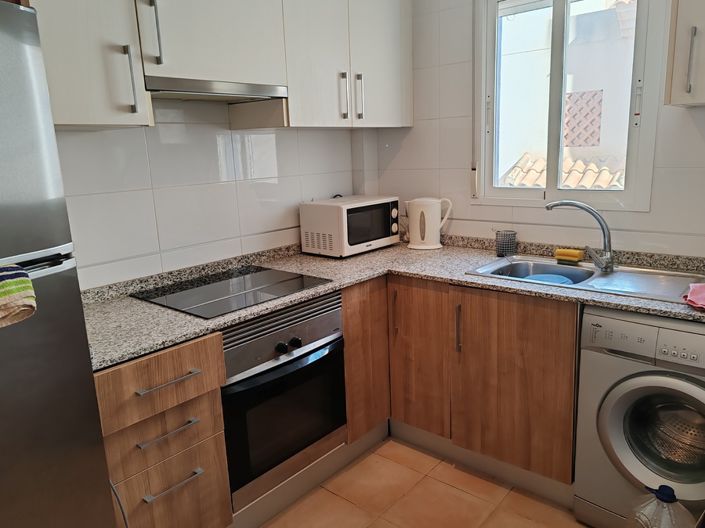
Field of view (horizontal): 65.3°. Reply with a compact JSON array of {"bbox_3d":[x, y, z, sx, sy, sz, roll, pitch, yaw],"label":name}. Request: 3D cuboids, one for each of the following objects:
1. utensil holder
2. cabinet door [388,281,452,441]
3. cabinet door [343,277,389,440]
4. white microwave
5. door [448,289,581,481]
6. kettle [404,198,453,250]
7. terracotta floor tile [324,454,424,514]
[{"bbox_3d":[0.724,-0.098,2.589,0.100,0.110,0.100,8,16,40],"label":"utensil holder"},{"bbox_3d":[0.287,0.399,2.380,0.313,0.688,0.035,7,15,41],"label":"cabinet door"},{"bbox_3d":[0.061,0.407,2.385,0.022,0.688,0.288,7,15,41],"label":"cabinet door"},{"bbox_3d":[-0.006,-0.202,2.852,0.300,0.252,0.460,8,16,40],"label":"white microwave"},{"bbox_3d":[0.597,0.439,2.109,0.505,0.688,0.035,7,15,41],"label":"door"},{"bbox_3d":[0.389,-0.208,2.824,0.250,0.247,0.150,1,13,15],"label":"kettle"},{"bbox_3d":[0.091,0.923,2.332,0.328,0.010,0.332,8,16,40],"label":"terracotta floor tile"}]

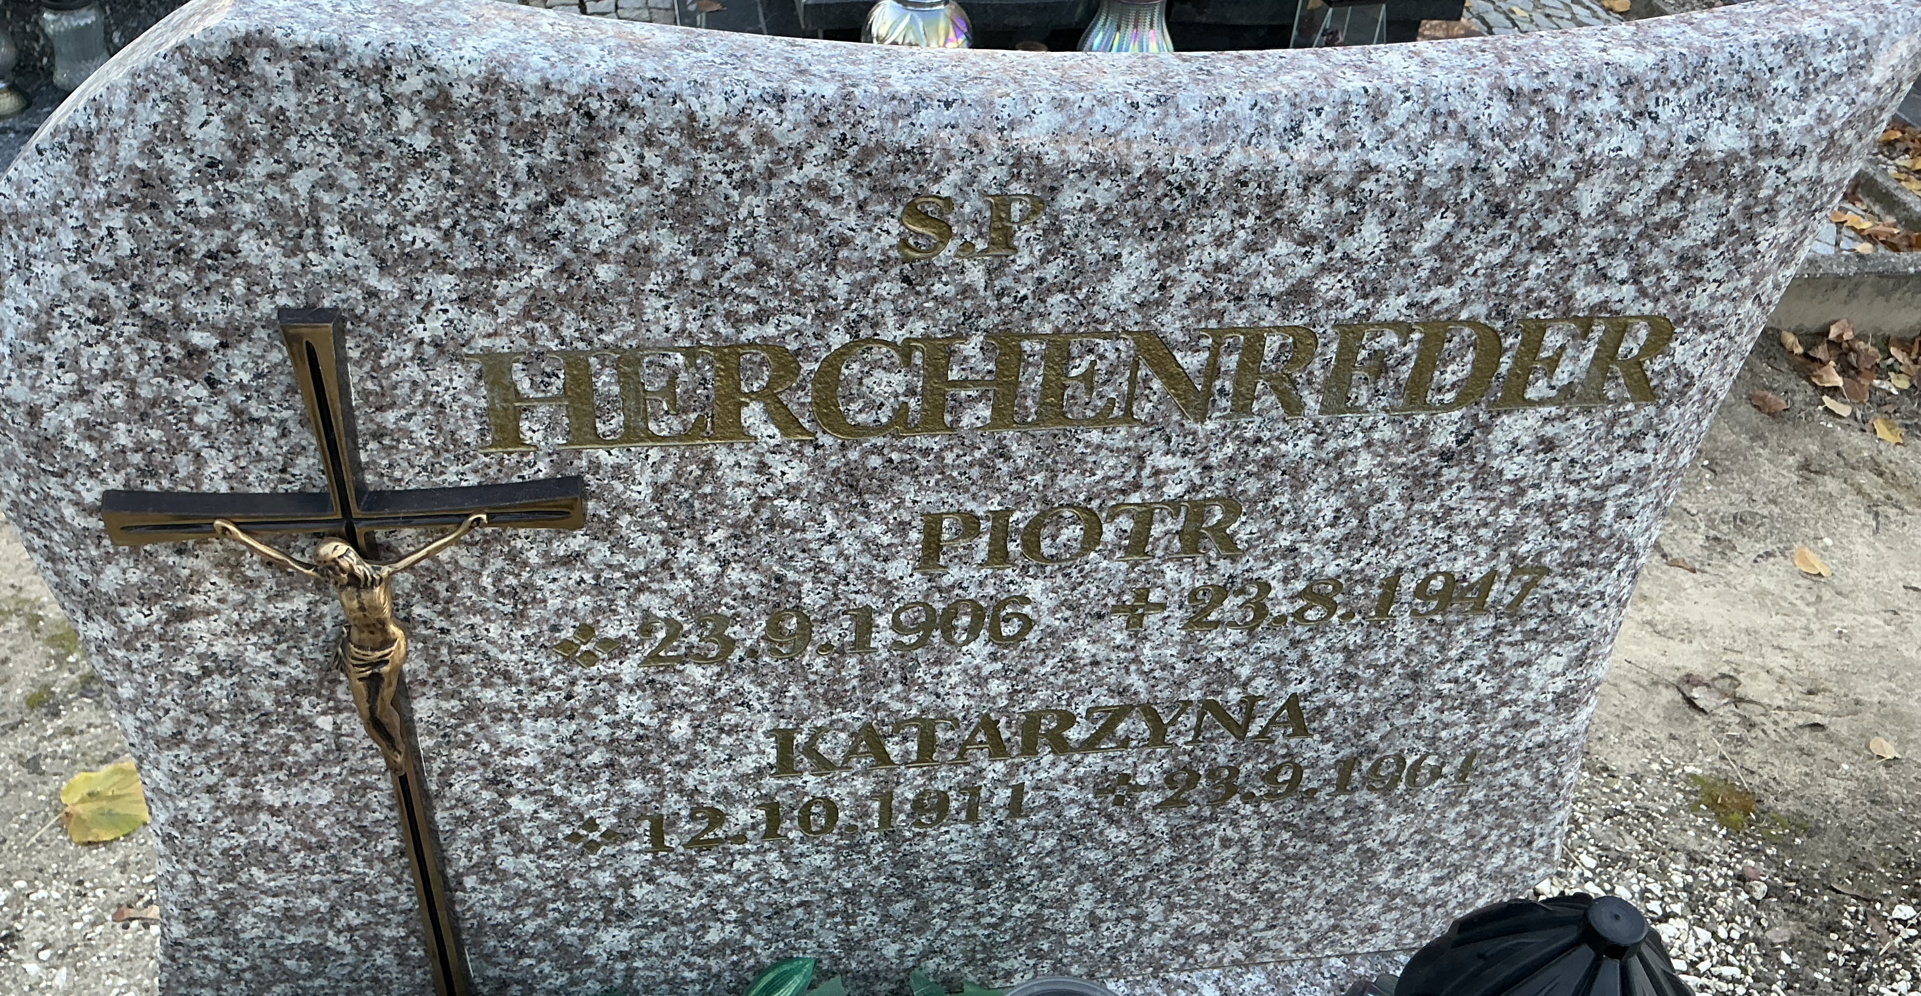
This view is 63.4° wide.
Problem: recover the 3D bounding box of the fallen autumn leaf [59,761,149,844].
[{"bbox_3d":[-0.777,0.281,1.451,0.110,0.015,0.100,-12,43,-20],"label":"fallen autumn leaf"}]

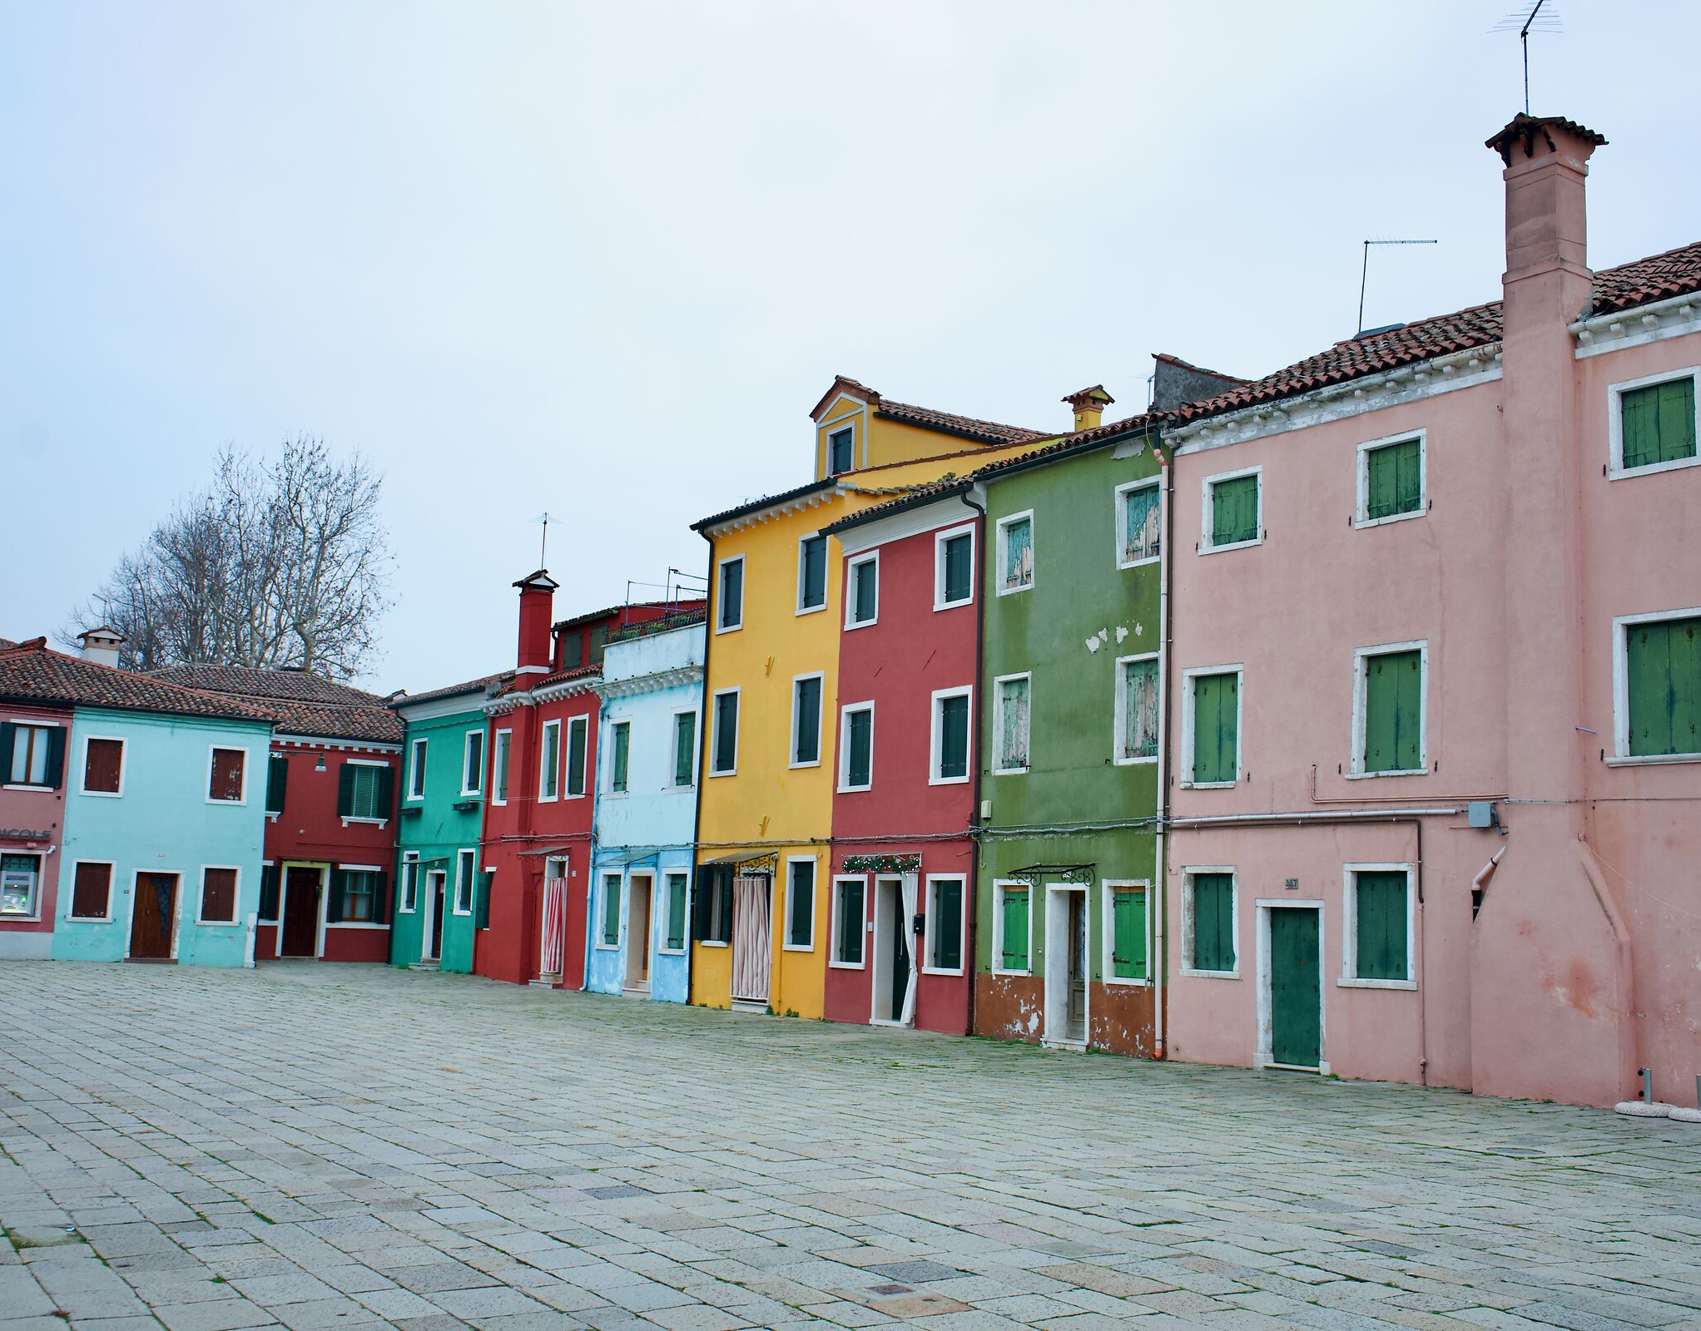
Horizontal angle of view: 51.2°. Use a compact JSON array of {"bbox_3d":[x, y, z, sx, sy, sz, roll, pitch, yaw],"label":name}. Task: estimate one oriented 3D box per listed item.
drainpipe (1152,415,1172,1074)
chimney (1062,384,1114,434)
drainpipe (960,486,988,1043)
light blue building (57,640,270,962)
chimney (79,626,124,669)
[{"bbox_3d":[3.890,0.843,22.249,0.180,8.061,0.130,7,-10,-34],"label":"drainpipe"},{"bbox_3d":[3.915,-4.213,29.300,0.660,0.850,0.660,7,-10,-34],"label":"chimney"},{"bbox_3d":[1.695,1.364,25.289,0.280,7.845,0.150,7,-10,-34],"label":"drainpipe"},{"bbox_3d":[-17.488,3.522,43.469,4.361,7.200,7.000,7,-10,-33],"label":"light blue building"},{"bbox_3d":[-18.986,-0.396,45.000,0.950,1.100,0.850,7,-10,-33],"label":"chimney"}]

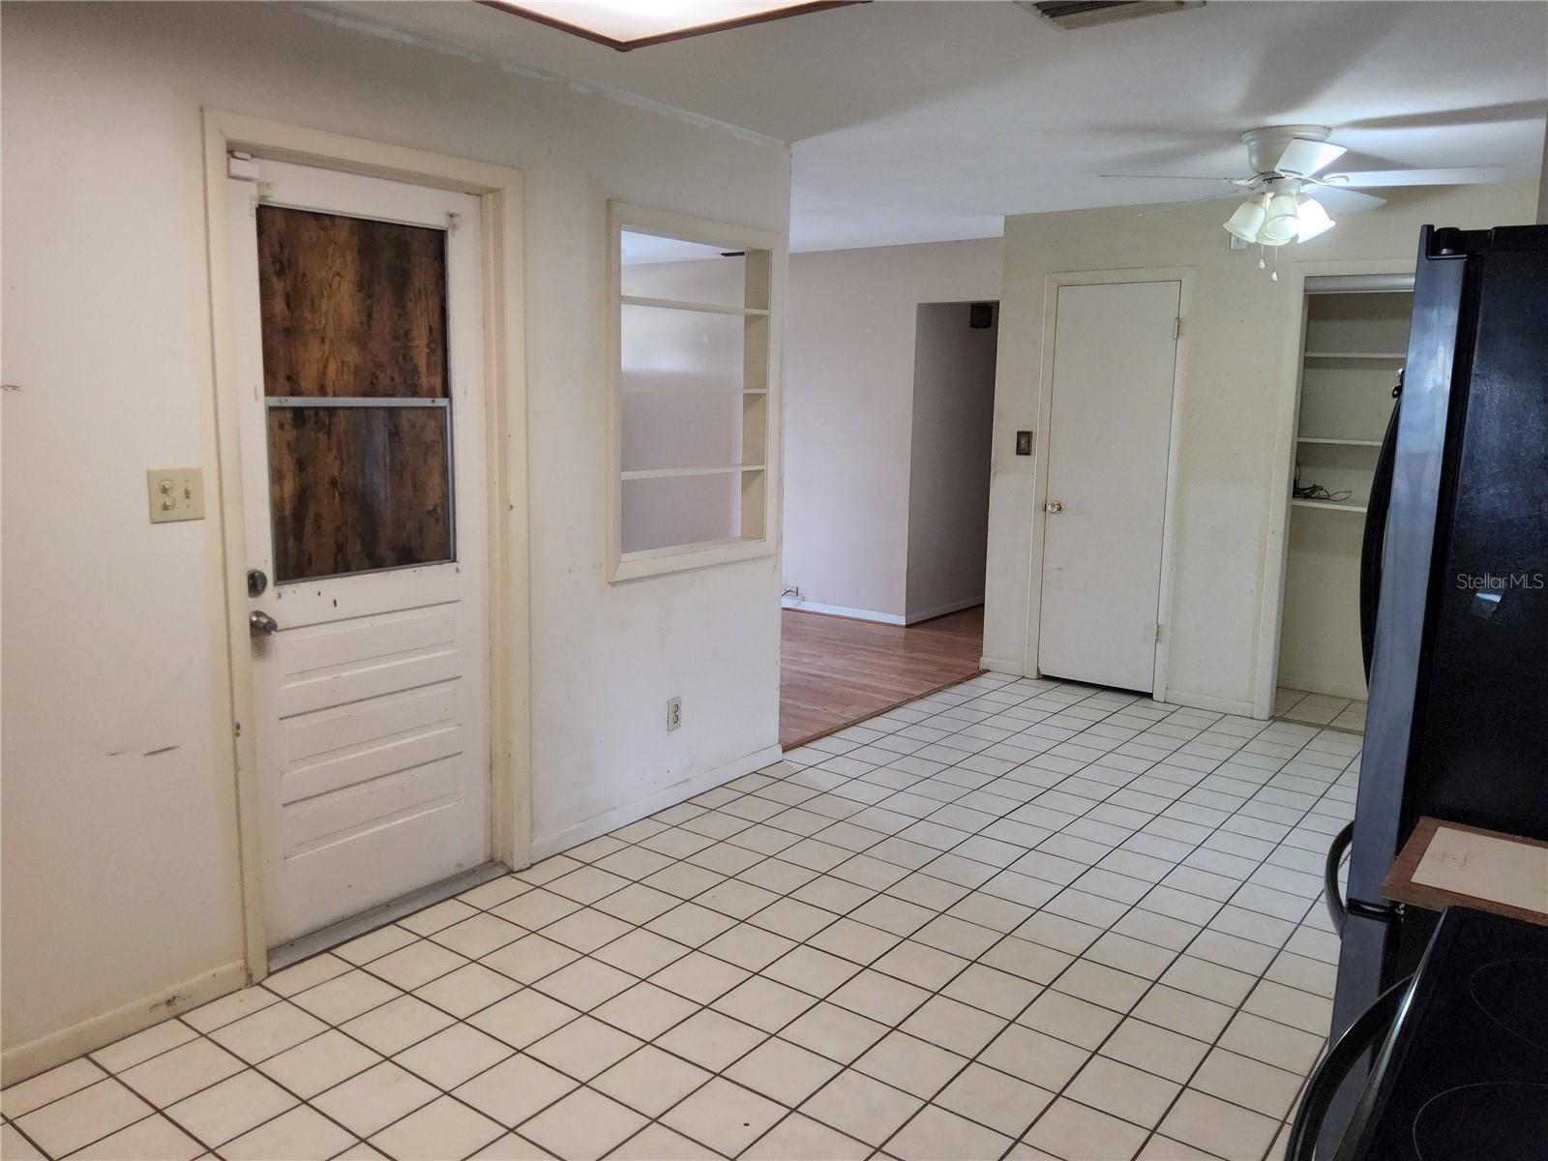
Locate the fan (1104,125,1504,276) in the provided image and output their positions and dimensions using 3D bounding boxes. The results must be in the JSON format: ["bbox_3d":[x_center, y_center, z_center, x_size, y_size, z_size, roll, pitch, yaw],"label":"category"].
[{"bbox_3d":[1.799,-1.312,3.904,1.270,0.480,1.270,8,12,36],"label":"fan"}]

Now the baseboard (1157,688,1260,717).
[{"bbox_3d":[2.140,0.598,5.494,0.435,0.076,0.016,8,12,36],"label":"baseboard"}]

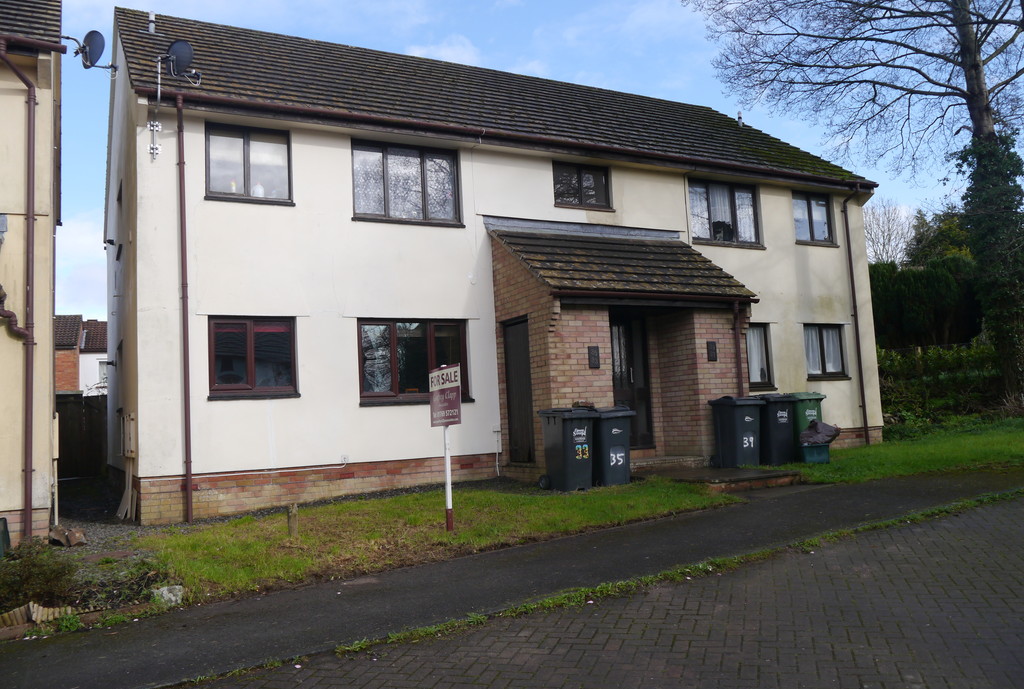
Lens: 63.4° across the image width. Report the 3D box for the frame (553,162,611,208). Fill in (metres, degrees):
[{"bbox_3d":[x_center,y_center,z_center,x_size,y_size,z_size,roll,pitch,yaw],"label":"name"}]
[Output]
[{"bbox_3d":[1.177,-2.672,13.960,1.167,0.698,0.100,0,-6,-28],"label":"frame"}]

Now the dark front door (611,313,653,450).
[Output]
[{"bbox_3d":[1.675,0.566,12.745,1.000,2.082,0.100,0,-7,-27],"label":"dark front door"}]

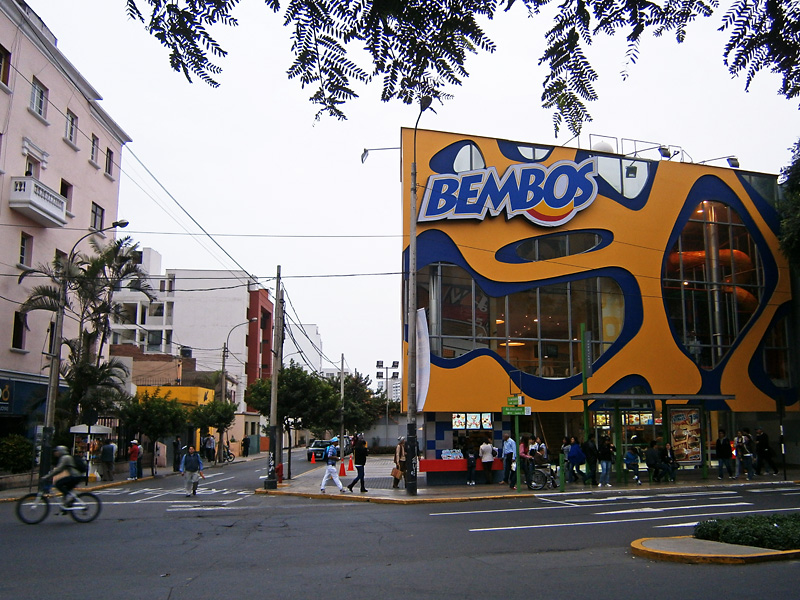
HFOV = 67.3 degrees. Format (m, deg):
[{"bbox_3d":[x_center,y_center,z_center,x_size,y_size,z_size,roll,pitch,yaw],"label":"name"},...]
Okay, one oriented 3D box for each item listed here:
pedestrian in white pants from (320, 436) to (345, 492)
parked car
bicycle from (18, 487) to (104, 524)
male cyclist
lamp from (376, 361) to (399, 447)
[{"bbox_3d":[-2.072,5.210,19.031,0.750,1.700,0.500,1,-11,-6],"label":"pedestrian in white pants"},{"bbox_3d":[-5.585,10.980,44.143,1.750,1.500,4.200,1,-11,-3],"label":"parked car"},{"bbox_3d":[-7.933,4.716,14.095,1.750,1.000,0.550,3,-11,-15],"label":"bicycle"},{"bbox_3d":[-7.807,4.152,13.900,0.980,1.420,0.520,3,-13,-15],"label":"male cyclist"},{"bbox_3d":[-1.131,9.461,53.879,1.950,8.000,0.700,0,-13,0],"label":"lamp"}]

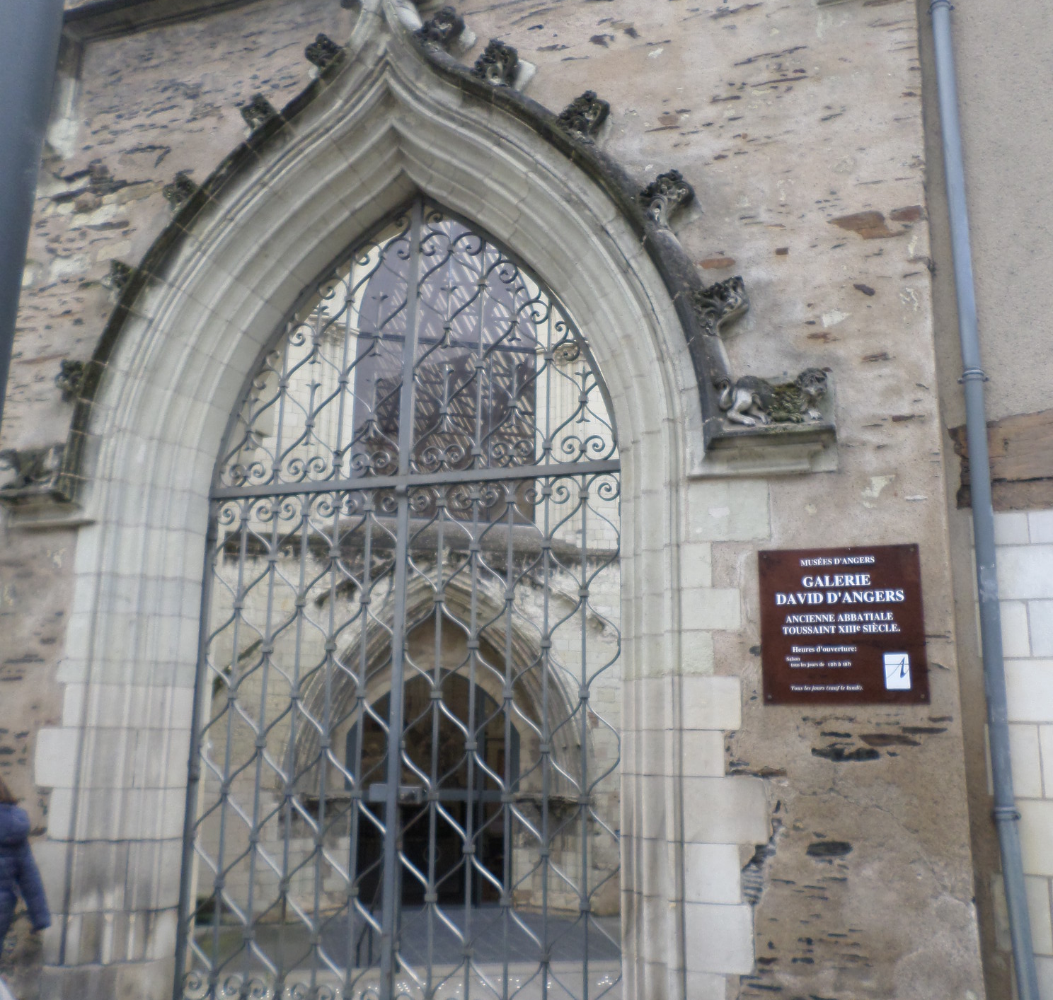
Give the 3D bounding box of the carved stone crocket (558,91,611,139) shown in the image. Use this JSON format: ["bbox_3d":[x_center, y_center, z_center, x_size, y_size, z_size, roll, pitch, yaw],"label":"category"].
[{"bbox_3d":[0.292,-1.977,5.201,0.244,0.207,0.179,-3,-12,18],"label":"carved stone crocket"}]

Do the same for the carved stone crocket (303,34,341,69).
[{"bbox_3d":[-1.169,-2.577,5.826,0.197,0.188,0.169,-3,-12,18],"label":"carved stone crocket"}]

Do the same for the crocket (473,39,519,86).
[{"bbox_3d":[-0.168,-2.344,5.432,0.235,0.216,0.179,-3,-12,18],"label":"crocket"}]

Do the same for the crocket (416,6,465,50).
[{"bbox_3d":[-0.469,-2.576,5.534,0.232,0.190,0.200,-3,-12,16],"label":"crocket"}]

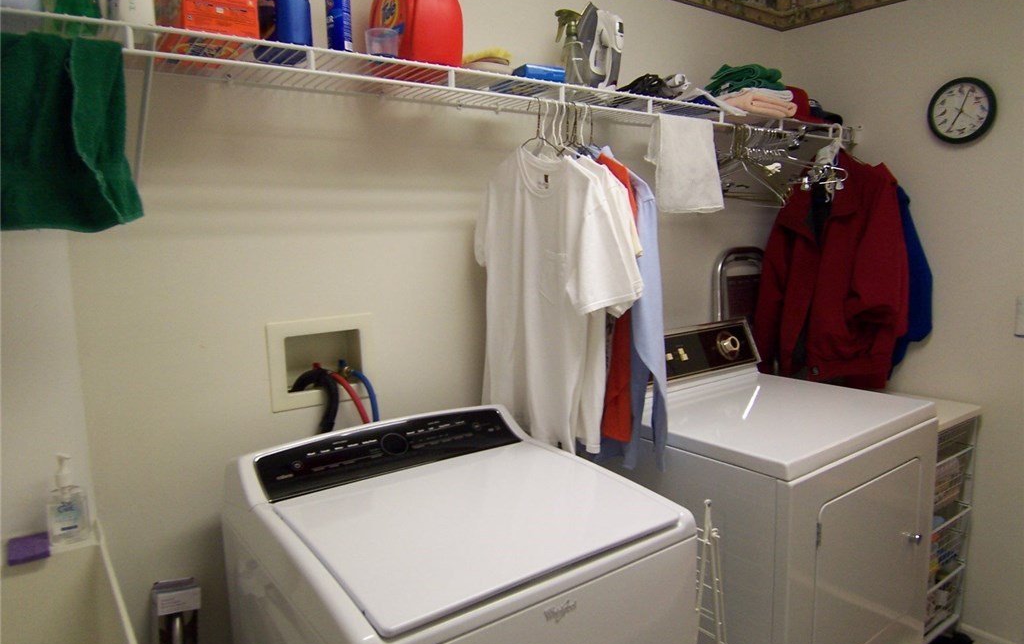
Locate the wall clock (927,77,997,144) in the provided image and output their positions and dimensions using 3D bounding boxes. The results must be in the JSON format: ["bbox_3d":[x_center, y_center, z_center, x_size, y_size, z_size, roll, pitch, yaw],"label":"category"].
[{"bbox_3d":[1.431,-0.674,2.166,0.040,0.205,0.205,-7,10,-35],"label":"wall clock"}]

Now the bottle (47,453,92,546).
[{"bbox_3d":[-0.873,0.341,1.337,0.055,0.178,0.070,6,11,42],"label":"bottle"}]

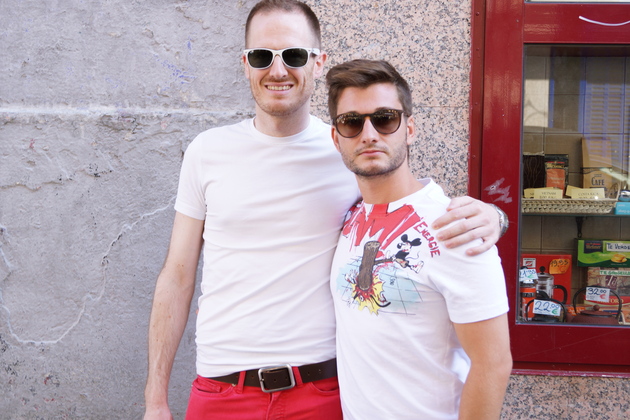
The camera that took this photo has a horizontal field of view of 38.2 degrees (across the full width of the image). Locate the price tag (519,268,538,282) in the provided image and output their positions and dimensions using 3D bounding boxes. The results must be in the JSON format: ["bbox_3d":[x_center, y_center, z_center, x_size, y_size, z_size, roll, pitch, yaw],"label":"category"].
[{"bbox_3d":[0.575,0.175,2.450,0.053,0.030,0.004,-3,4,5],"label":"price tag"}]

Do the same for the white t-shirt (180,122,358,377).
[{"bbox_3d":[-0.085,0.066,1.960,0.440,0.555,0.260,0,4,-8],"label":"white t-shirt"}]

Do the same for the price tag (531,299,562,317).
[{"bbox_3d":[0.603,0.254,2.360,0.072,0.037,0.004,9,4,2],"label":"price tag"}]

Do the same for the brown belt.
[{"bbox_3d":[-0.099,0.337,1.970,0.325,0.065,0.230,0,4,-6],"label":"brown belt"}]

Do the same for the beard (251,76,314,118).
[{"bbox_3d":[-0.068,-0.234,1.895,0.130,0.090,0.090,1,4,6],"label":"beard"}]

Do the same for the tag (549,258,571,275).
[{"bbox_3d":[0.678,0.157,2.520,0.057,0.041,0.004,4,4,5],"label":"tag"}]

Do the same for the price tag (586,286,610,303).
[{"bbox_3d":[0.760,0.227,2.440,0.063,0.036,0.004,5,4,5],"label":"price tag"}]

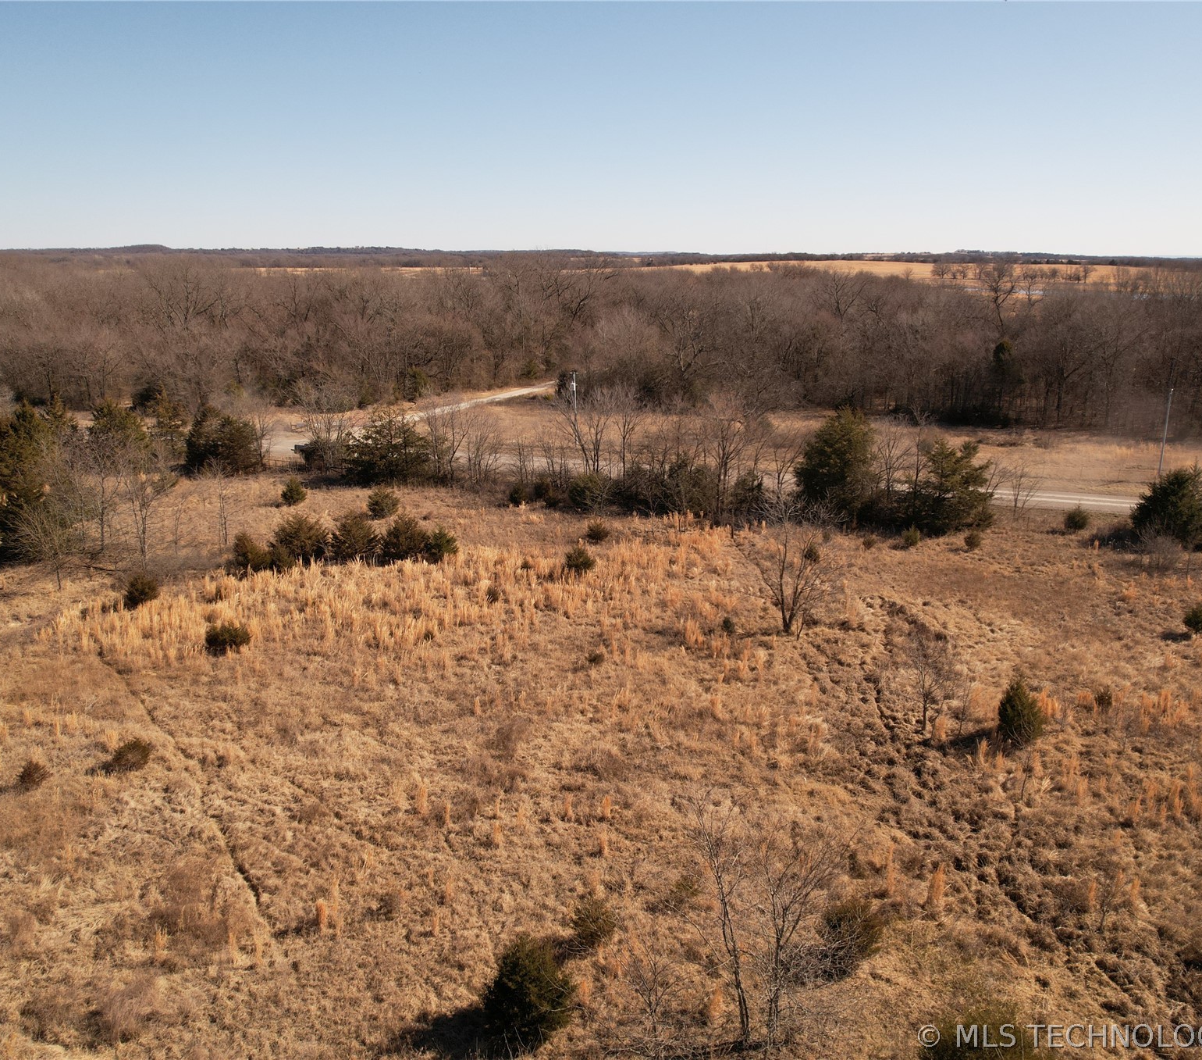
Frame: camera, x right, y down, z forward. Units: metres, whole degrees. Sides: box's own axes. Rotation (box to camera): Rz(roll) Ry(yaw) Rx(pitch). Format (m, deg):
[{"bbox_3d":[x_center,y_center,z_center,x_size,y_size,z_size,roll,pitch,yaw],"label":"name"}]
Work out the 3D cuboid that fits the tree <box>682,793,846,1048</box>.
[{"bbox_3d":[4.136,10.087,24.589,4.060,7.180,3.660,3,16,11],"label":"tree"}]

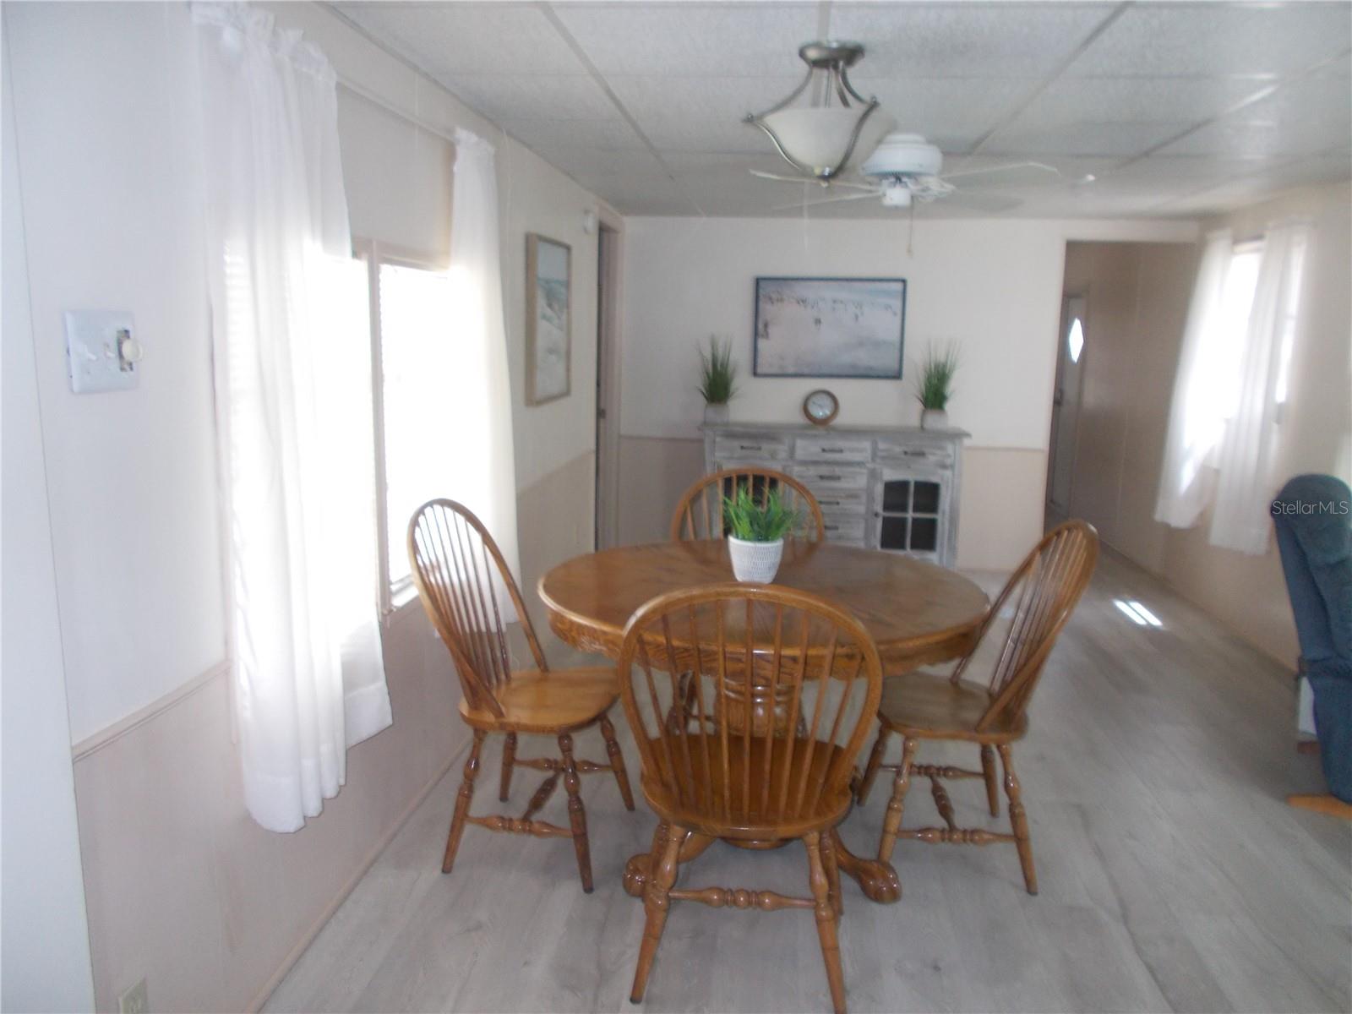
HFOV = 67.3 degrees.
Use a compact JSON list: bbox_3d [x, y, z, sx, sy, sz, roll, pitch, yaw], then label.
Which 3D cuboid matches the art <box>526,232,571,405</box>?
[{"bbox_3d":[-0.572,-0.844,4.609,0.045,0.715,0.650,2,10,6],"label":"art"}]

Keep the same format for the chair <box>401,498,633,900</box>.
[{"bbox_3d":[-0.432,0.472,2.862,0.573,0.980,0.529,3,10,10],"label":"chair"}]

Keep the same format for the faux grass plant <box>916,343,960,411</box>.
[{"bbox_3d":[1.552,-0.773,6.007,0.245,0.400,0.220,2,10,6],"label":"faux grass plant"}]

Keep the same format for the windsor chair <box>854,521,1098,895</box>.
[{"bbox_3d":[0.833,0.498,2.848,0.573,0.980,0.529,2,10,4],"label":"windsor chair"}]

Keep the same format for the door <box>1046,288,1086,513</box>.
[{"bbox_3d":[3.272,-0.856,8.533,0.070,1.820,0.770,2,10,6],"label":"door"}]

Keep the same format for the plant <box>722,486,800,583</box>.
[{"bbox_3d":[0.241,0.078,2.886,0.210,0.265,0.200,2,10,6],"label":"plant"}]

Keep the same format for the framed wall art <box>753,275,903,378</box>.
[{"bbox_3d":[0.953,-1.110,6.312,0.918,0.613,0.029,2,10,6],"label":"framed wall art"}]

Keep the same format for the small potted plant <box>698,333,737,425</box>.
[{"bbox_3d":[0.254,-0.777,6.145,0.235,0.535,0.210,2,10,6],"label":"small potted plant"}]

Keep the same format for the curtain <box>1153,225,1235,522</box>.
[{"bbox_3d":[2.813,-0.670,5.525,0.131,1.573,0.507,2,10,6],"label":"curtain"}]

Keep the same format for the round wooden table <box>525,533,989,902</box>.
[{"bbox_3d":[0.233,0.594,2.910,1.235,0.765,1.235,1,10,0],"label":"round wooden table"}]

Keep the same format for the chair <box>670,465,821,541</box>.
[{"bbox_3d":[0.228,0.381,3.458,0.529,0.980,0.573,2,10,6],"label":"chair"}]

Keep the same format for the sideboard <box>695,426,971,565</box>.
[{"bbox_3d":[0.938,-0.044,6.224,1.555,0.905,0.410,2,10,6],"label":"sideboard"}]

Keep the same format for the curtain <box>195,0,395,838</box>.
[{"bbox_3d":[-0.774,-0.154,2.196,0.145,1.588,0.609,2,10,6],"label":"curtain"}]

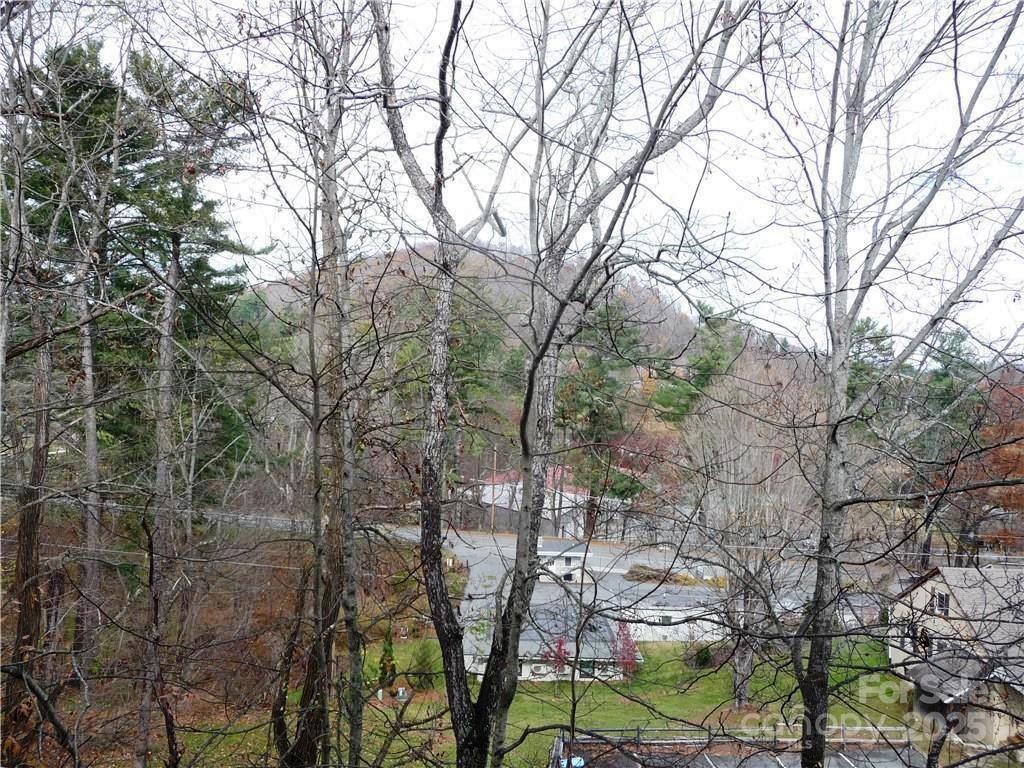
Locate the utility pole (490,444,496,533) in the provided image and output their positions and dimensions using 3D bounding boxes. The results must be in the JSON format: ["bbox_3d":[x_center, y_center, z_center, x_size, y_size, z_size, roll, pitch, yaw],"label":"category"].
[{"bbox_3d":[-2.161,12.737,100.000,0.300,10.600,0.300,2,1,0],"label":"utility pole"}]

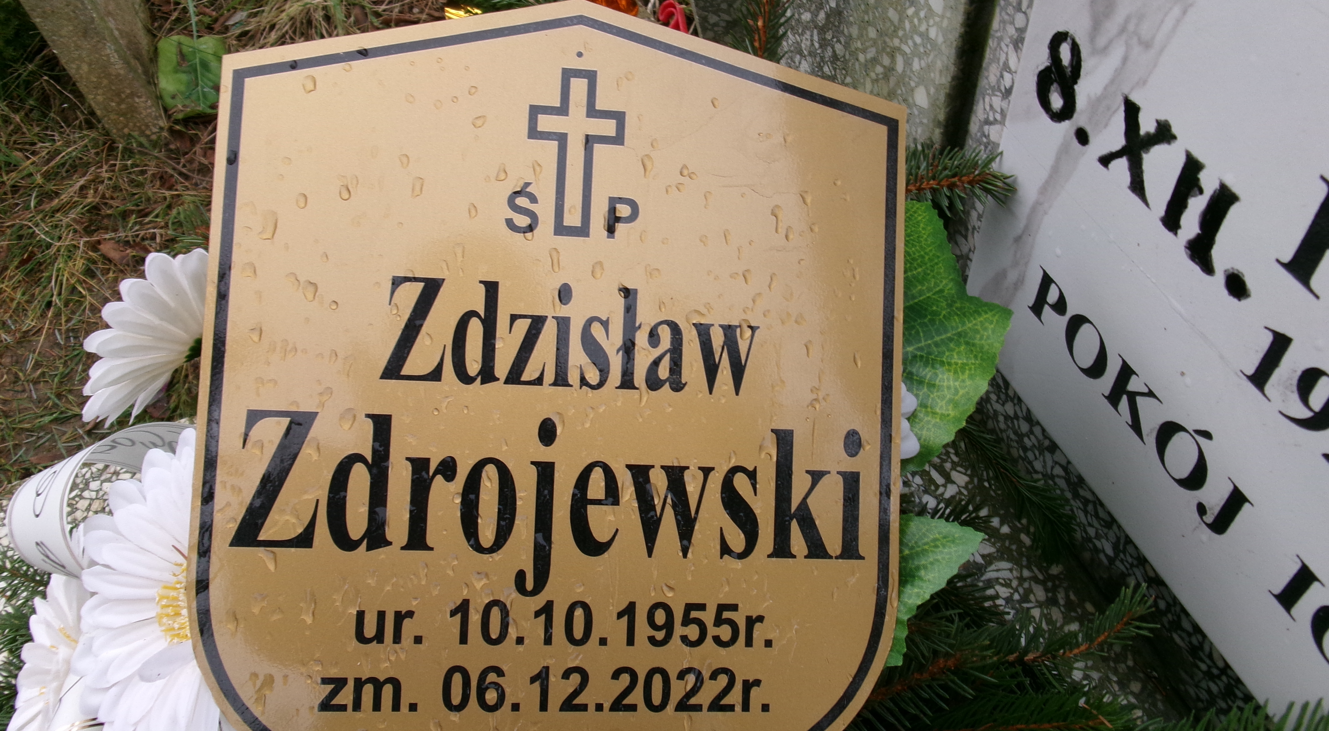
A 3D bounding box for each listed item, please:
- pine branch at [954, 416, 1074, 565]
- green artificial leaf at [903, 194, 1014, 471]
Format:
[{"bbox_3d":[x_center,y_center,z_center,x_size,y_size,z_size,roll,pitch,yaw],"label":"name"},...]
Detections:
[{"bbox_3d":[0.136,0.048,0.420,0.028,0.085,0.042,-8,44,50],"label":"pine branch"},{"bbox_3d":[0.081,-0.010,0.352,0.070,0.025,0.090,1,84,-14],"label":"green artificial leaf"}]

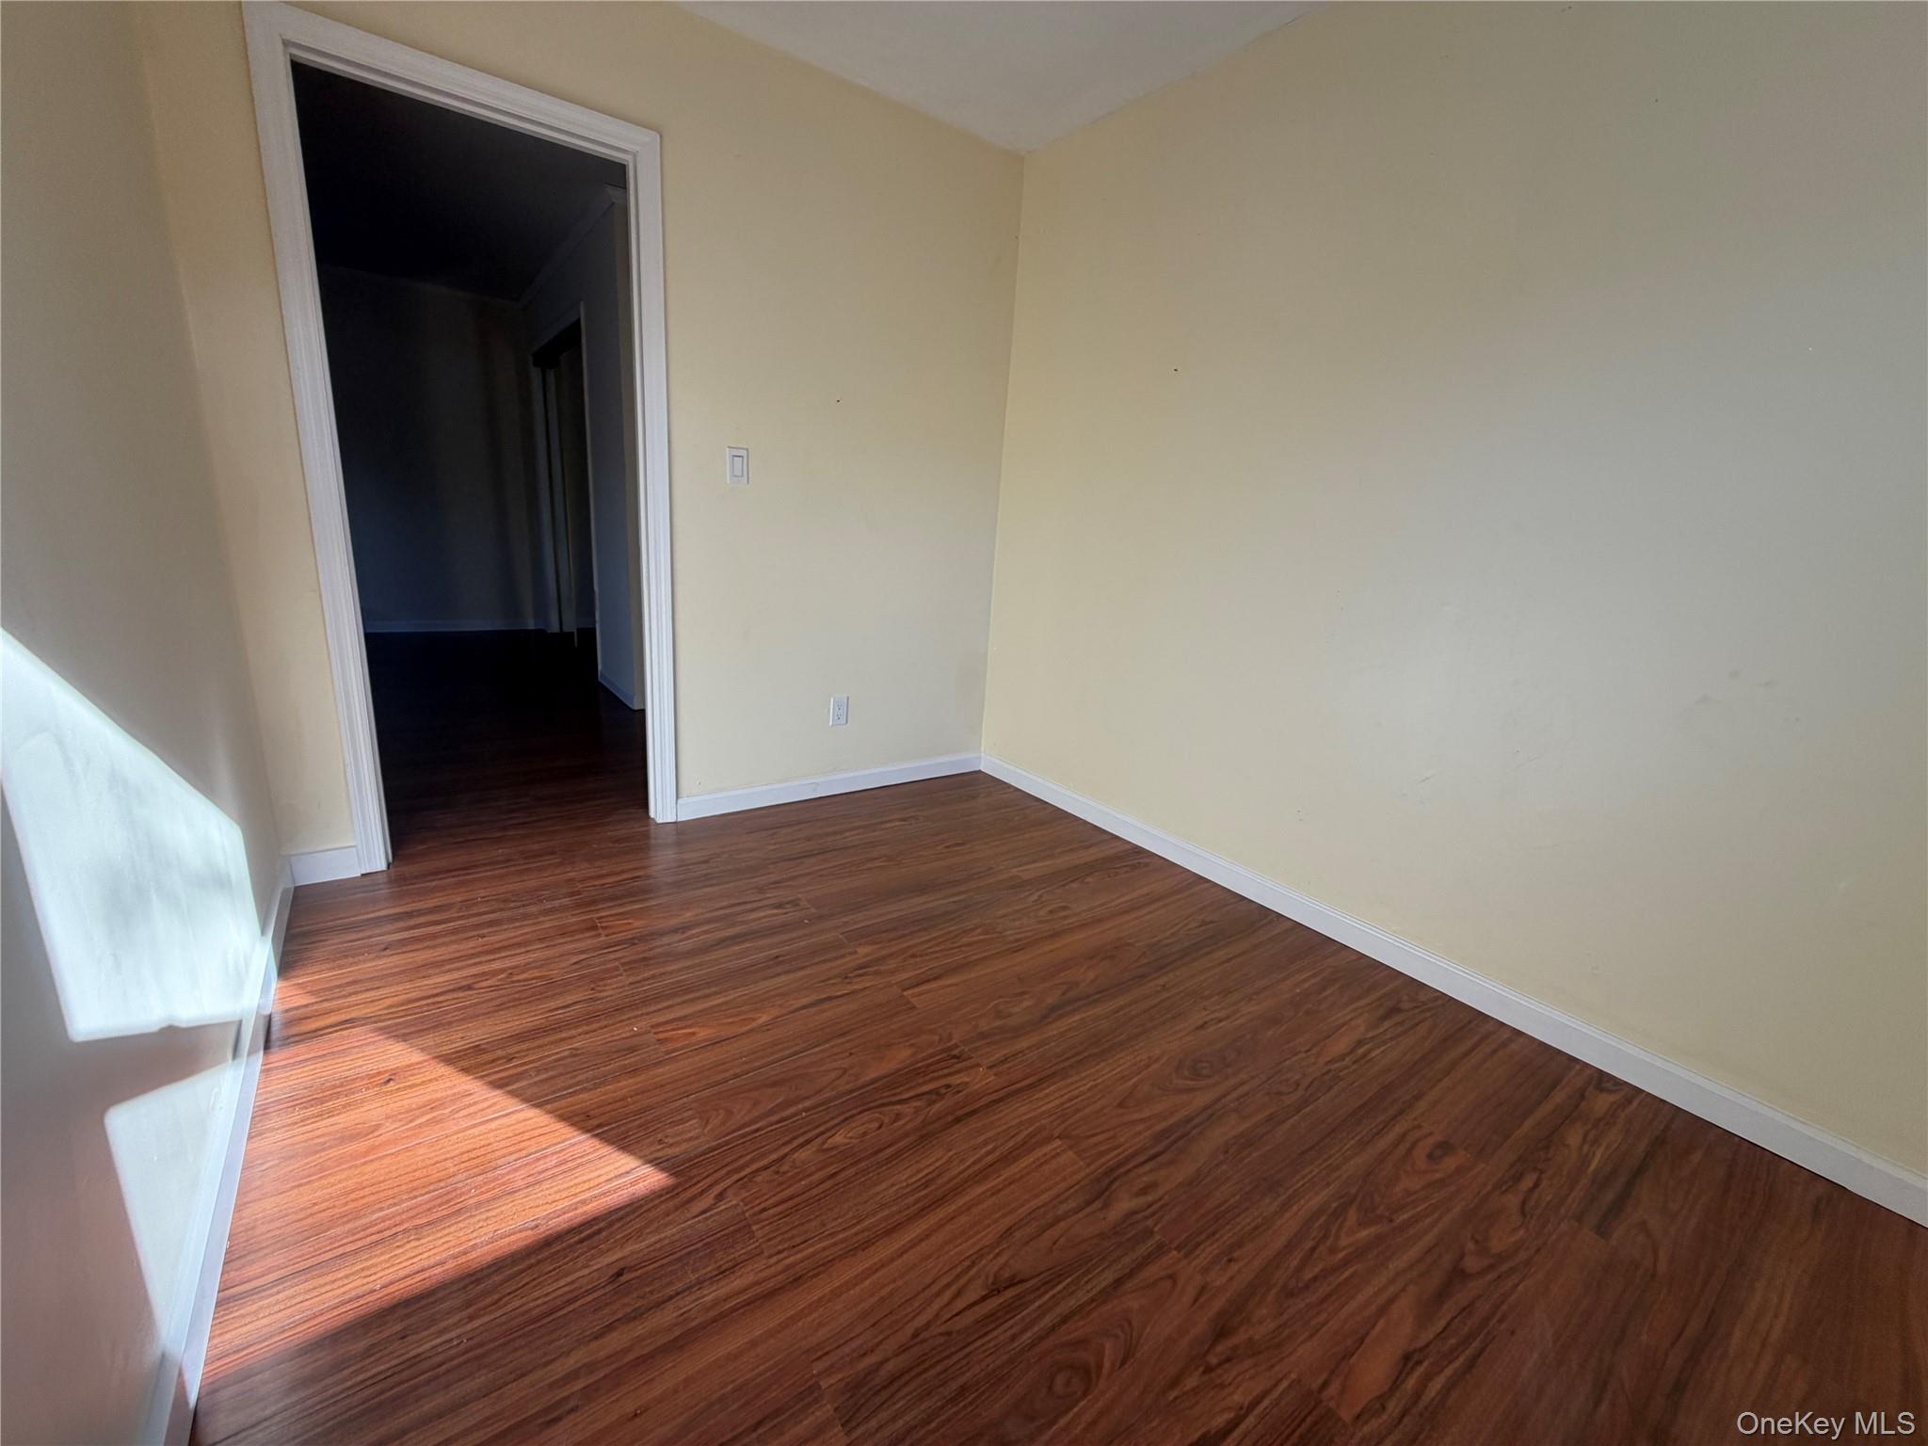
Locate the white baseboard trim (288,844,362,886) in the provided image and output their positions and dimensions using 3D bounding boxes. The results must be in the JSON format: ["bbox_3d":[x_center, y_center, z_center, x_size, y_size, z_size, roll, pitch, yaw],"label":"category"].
[{"bbox_3d":[-1.772,0.399,2.166,0.142,0.083,0.020,-7,18,-36],"label":"white baseboard trim"}]

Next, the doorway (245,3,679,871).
[{"bbox_3d":[-1.327,-0.641,2.270,0.891,2.102,0.140,-7,18,-36],"label":"doorway"}]

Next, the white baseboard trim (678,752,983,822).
[{"bbox_3d":[-0.464,0.245,3.135,1.346,0.078,0.020,-7,18,-36],"label":"white baseboard trim"}]

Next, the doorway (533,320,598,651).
[{"bbox_3d":[-2.574,-1.439,5.128,0.140,2.045,1.680,-7,18,-36],"label":"doorway"}]

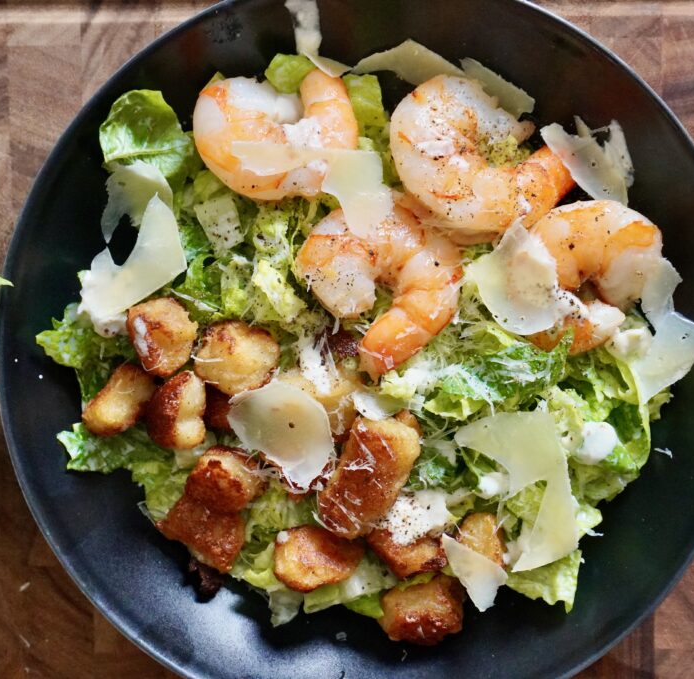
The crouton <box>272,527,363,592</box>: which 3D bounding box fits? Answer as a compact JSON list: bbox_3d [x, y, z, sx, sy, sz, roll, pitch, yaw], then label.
[{"bbox_3d":[-0.010,0.072,0.363,0.028,0.021,0.021,15,94,-1],"label":"crouton"}]

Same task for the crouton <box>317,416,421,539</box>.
[{"bbox_3d":[0.007,0.044,0.352,0.022,0.021,0.039,26,94,-2],"label":"crouton"}]

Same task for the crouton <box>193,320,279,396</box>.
[{"bbox_3d":[-0.035,0.006,0.354,0.025,0.021,0.022,12,94,-1],"label":"crouton"}]

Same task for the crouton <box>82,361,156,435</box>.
[{"bbox_3d":[-0.073,0.021,0.364,0.014,0.019,0.027,41,93,-3],"label":"crouton"}]

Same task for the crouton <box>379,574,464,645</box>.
[{"bbox_3d":[0.025,0.090,0.370,0.027,0.022,0.021,3,95,0],"label":"crouton"}]

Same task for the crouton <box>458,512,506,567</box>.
[{"bbox_3d":[0.045,0.067,0.364,0.015,0.019,0.017,4,95,0],"label":"crouton"}]

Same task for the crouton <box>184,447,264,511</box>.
[{"bbox_3d":[-0.038,0.045,0.358,0.023,0.021,0.019,22,94,-2],"label":"crouton"}]

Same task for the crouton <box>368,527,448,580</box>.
[{"bbox_3d":[0.021,0.068,0.363,0.021,0.020,0.021,-33,94,2],"label":"crouton"}]

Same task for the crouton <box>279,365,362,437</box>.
[{"bbox_3d":[-0.009,0.020,0.355,0.025,0.021,0.021,0,95,0],"label":"crouton"}]

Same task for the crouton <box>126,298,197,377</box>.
[{"bbox_3d":[-0.058,-0.001,0.355,0.020,0.022,0.022,-27,94,2],"label":"crouton"}]

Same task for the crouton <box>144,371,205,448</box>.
[{"bbox_3d":[-0.055,0.023,0.359,0.018,0.021,0.024,0,95,0],"label":"crouton"}]

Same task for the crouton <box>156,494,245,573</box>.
[{"bbox_3d":[-0.048,0.062,0.365,0.027,0.020,0.019,26,94,-2],"label":"crouton"}]

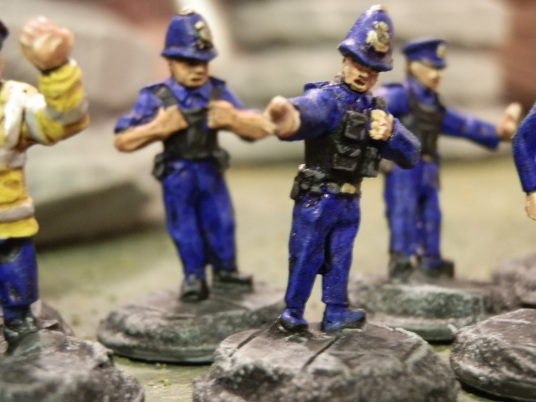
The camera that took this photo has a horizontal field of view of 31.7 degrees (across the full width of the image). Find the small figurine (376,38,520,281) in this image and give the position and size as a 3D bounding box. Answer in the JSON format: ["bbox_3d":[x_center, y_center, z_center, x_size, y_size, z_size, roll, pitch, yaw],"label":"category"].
[{"bbox_3d":[0.022,-0.005,0.128,0.018,0.033,0.013,-3,7,-30],"label":"small figurine"}]

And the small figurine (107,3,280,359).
[{"bbox_3d":[-0.009,-0.003,0.115,0.023,0.040,0.023,-1,6,-14],"label":"small figurine"}]

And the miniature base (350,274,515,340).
[{"bbox_3d":[0.022,0.013,0.128,0.023,0.006,0.023,0,6,0],"label":"miniature base"}]

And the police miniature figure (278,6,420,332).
[{"bbox_3d":[0.007,-0.003,0.096,0.018,0.034,0.011,-4,7,-35],"label":"police miniature figure"}]

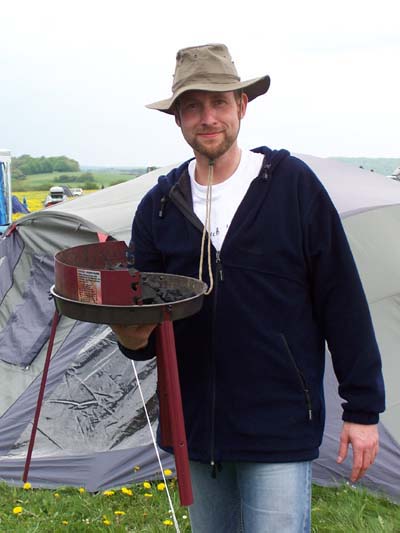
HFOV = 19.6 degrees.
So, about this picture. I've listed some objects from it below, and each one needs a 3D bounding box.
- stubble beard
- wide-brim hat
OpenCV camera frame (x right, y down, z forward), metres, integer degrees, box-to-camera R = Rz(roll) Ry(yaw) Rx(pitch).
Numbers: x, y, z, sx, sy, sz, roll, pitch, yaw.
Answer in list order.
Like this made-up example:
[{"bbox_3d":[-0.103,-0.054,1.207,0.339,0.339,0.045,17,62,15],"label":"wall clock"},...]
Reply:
[{"bbox_3d":[0.033,-0.303,2.790,0.125,0.085,0.085,-8,4,5],"label":"stubble beard"},{"bbox_3d":[0.014,-0.466,2.840,0.315,0.160,0.340,-9,3,6],"label":"wide-brim hat"}]

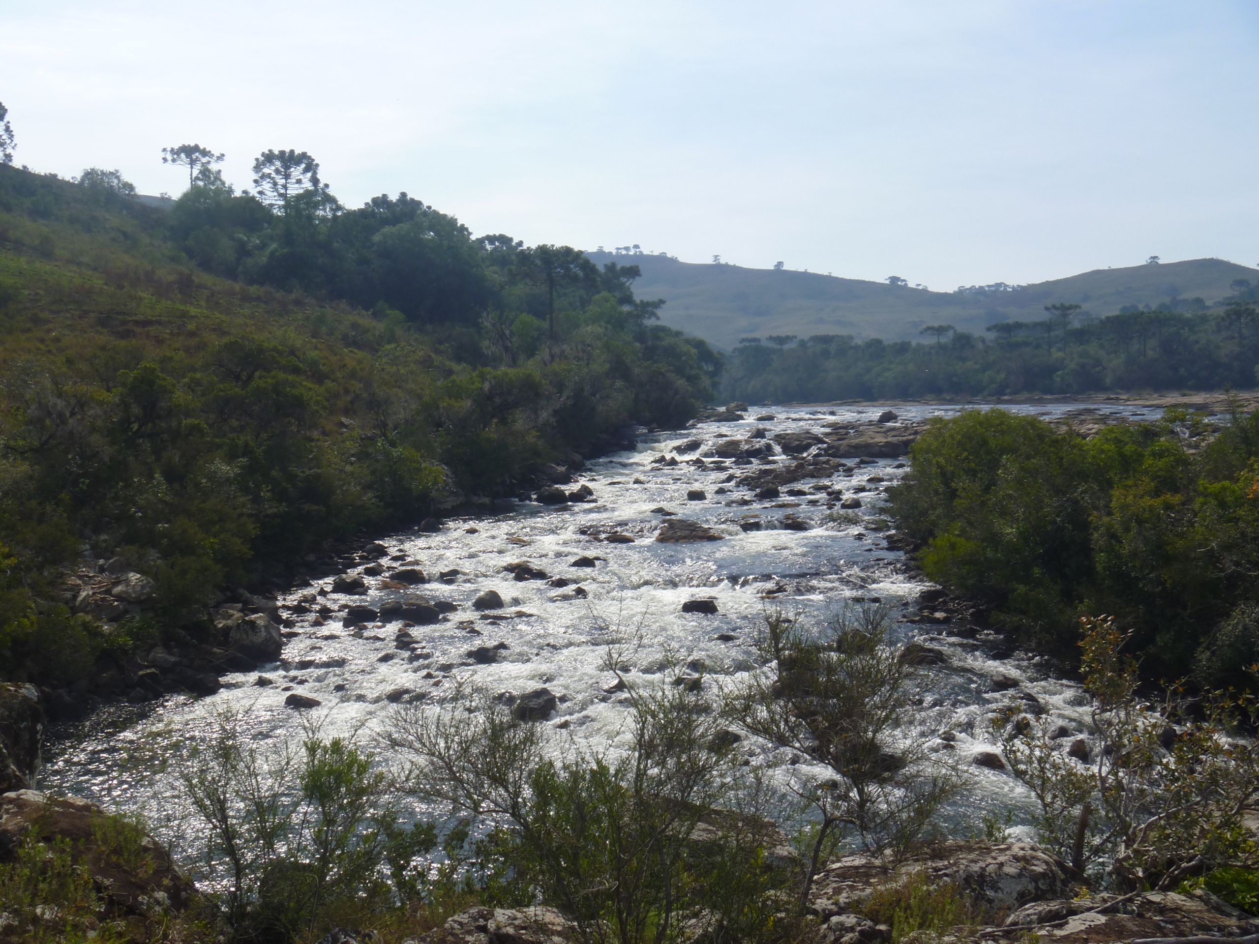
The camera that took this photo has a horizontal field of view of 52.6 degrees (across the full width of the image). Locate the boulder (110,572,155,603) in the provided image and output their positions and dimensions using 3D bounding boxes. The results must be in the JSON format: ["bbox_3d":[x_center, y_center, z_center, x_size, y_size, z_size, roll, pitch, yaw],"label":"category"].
[{"bbox_3d":[-10.940,2.560,28.000,1.000,0.720,0.850,-1,4,-11],"label":"boulder"}]

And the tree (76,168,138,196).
[{"bbox_3d":[-45.260,-24.710,110.000,5.200,3.200,4.600,0,4,0],"label":"tree"}]

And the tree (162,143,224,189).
[{"bbox_3d":[-47.290,-32.080,138.000,6.700,7.200,6.600,0,4,0],"label":"tree"}]

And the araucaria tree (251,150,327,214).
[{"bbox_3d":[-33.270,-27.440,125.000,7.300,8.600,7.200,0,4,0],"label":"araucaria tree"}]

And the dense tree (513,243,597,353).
[{"bbox_3d":[-6.530,-15.420,115.000,7.500,10.500,7.300,0,4,0],"label":"dense tree"}]

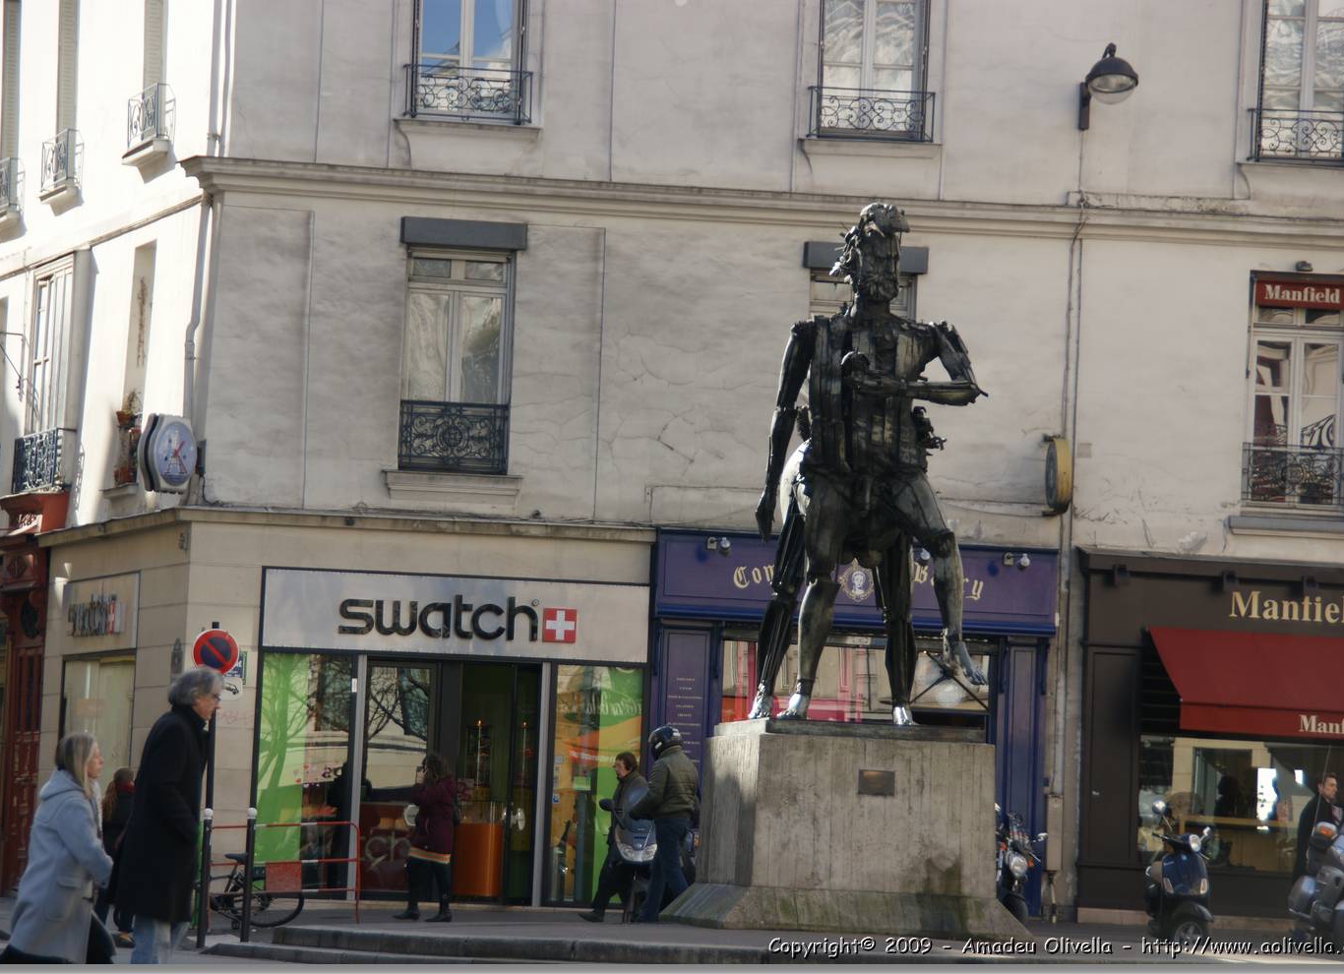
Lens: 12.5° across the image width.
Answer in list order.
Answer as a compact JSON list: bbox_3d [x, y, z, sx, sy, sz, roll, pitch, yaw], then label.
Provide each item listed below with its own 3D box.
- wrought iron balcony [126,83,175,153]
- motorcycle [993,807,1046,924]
[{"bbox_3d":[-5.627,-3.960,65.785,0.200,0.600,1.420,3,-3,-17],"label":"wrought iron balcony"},{"bbox_3d":[3.200,3.840,62.609,0.720,1.200,2.000,3,-3,-17],"label":"motorcycle"}]

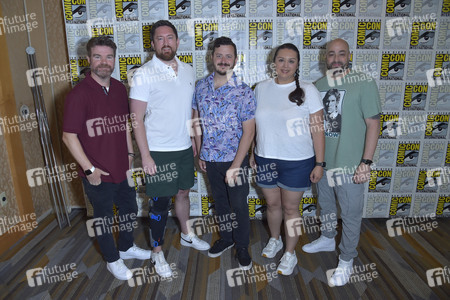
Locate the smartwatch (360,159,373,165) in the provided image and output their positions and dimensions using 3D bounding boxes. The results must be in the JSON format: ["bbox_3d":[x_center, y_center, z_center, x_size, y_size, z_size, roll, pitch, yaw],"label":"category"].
[{"bbox_3d":[1.014,0.084,2.140,0.071,0.042,0.067,10,-1,-13],"label":"smartwatch"}]

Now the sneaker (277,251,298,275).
[{"bbox_3d":[0.501,0.891,2.380,0.103,0.103,0.262,8,16,33],"label":"sneaker"}]

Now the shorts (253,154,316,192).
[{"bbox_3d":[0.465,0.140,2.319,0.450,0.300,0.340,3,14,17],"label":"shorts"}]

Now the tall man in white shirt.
[{"bbox_3d":[-0.420,0.010,2.300,0.600,1.870,0.420,-6,15,-21],"label":"tall man in white shirt"}]

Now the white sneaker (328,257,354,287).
[{"bbox_3d":[0.891,0.905,2.265,0.112,0.120,0.288,9,17,35],"label":"white sneaker"}]

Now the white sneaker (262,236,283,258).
[{"bbox_3d":[0.398,0.811,2.547,0.103,0.125,0.265,10,17,38],"label":"white sneaker"}]

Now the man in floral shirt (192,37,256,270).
[{"bbox_3d":[0.013,0.045,2.361,0.520,1.765,0.390,4,14,17],"label":"man in floral shirt"}]

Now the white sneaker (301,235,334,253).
[{"bbox_3d":[0.824,0.820,2.617,0.292,0.120,0.109,-2,14,-4],"label":"white sneaker"}]

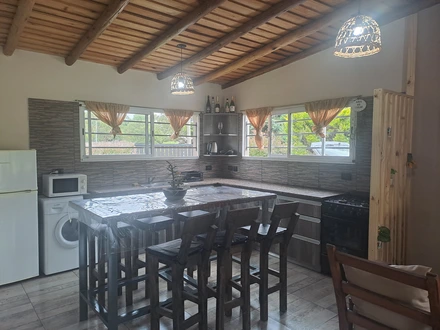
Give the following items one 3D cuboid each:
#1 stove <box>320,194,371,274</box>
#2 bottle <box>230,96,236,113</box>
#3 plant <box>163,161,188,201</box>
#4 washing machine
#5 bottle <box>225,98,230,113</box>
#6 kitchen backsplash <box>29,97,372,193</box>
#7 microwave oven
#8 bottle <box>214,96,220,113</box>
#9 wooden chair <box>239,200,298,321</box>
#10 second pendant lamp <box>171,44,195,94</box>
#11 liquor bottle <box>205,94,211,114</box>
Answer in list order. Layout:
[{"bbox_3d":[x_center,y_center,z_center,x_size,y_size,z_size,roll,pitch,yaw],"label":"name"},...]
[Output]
[{"bbox_3d":[1.591,0.843,3.673,0.580,0.880,0.552,-3,4,-40],"label":"stove"},{"bbox_3d":[0.231,-1.066,5.640,0.088,0.310,0.088,-3,4,-40],"label":"bottle"},{"bbox_3d":[-0.397,0.134,2.832,0.215,0.338,0.215,0,3,0],"label":"plant"},{"bbox_3d":[-1.921,0.828,3.995,0.600,0.860,0.520,-3,4,-40],"label":"washing machine"},{"bbox_3d":[0.138,-1.047,5.682,0.070,0.268,0.070,-3,4,-40],"label":"bottle"},{"bbox_3d":[-0.252,-0.228,3.915,3.187,1.195,2.770,-3,4,-40],"label":"kitchen backsplash"},{"bbox_3d":[-1.948,0.248,4.009,0.432,0.250,0.330,-3,4,-40],"label":"microwave oven"},{"bbox_3d":[-0.039,-1.069,5.681,0.080,0.311,0.080,-3,4,-40],"label":"bottle"},{"bbox_3d":[0.446,0.818,2.840,0.350,1.017,0.490,-3,4,-40],"label":"wooden chair"},{"bbox_3d":[-0.483,-1.213,4.047,0.294,0.606,0.294,0,3,0],"label":"second pendant lamp"},{"bbox_3d":[-0.196,-1.067,5.600,0.085,0.315,0.085,-3,4,-40],"label":"liquor bottle"}]

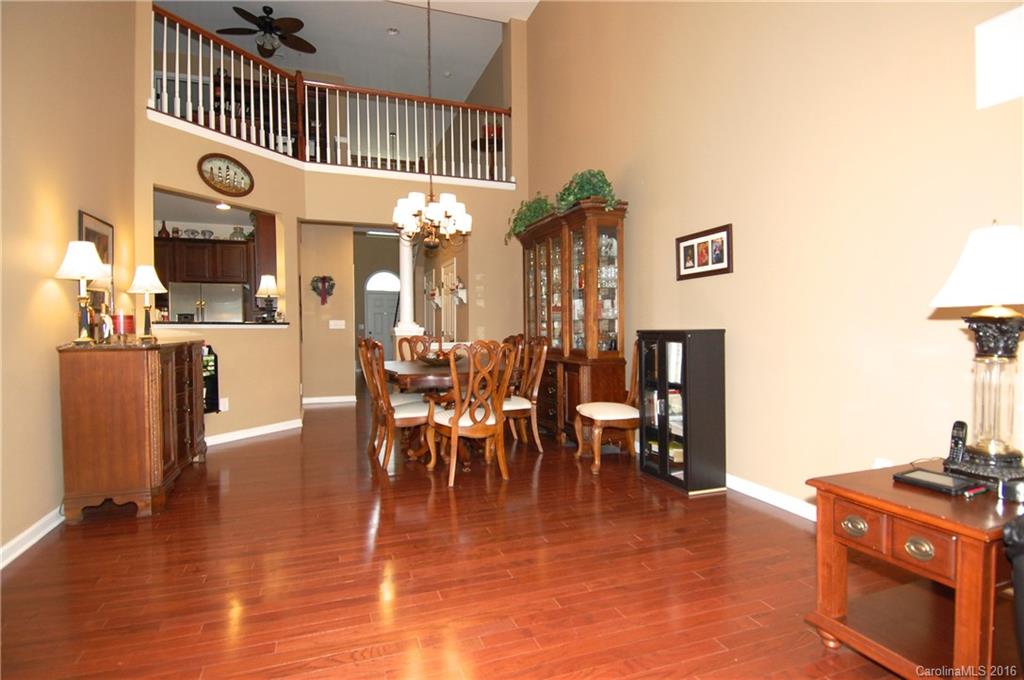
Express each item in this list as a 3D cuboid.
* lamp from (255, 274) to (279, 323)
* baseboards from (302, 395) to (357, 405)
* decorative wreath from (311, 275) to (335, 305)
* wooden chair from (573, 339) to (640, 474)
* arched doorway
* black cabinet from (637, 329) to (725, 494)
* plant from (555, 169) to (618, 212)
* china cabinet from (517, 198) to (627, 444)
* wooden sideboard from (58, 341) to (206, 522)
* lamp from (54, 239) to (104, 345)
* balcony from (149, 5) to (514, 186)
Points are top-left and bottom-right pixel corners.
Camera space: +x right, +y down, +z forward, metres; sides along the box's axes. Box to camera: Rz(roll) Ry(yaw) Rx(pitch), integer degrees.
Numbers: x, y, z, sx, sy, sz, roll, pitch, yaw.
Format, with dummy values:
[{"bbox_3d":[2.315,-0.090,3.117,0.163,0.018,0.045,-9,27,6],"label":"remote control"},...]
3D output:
[{"bbox_3d":[-2.699,-0.457,5.617,0.240,0.520,0.240,0,1,31],"label":"lamp"},{"bbox_3d":[-2.808,0.920,7.875,0.767,0.100,0.020,-1,1,-19],"label":"baseboards"},{"bbox_3d":[-2.887,-0.758,7.825,0.330,0.448,0.078,-1,1,-20],"label":"decorative wreath"},{"bbox_3d":[0.874,0.510,4.246,0.594,1.056,0.538,-1,1,-11],"label":"wooden chair"},{"bbox_3d":[-3.328,-0.476,13.400,0.996,2.711,0.160,-1,1,-19],"label":"arched doorway"},{"bbox_3d":[1.241,0.486,3.800,0.330,1.114,0.627,-1,1,-20],"label":"black cabinet"},{"bbox_3d":[0.662,-1.385,4.837,0.430,0.420,0.600,-1,1,-19],"label":"plant"},{"bbox_3d":[0.569,-0.122,5.341,0.493,2.285,1.658,-1,1,-20],"label":"china cabinet"},{"bbox_3d":[-2.586,0.539,3.635,0.475,1.005,1.340,-1,1,-19],"label":"wooden sideboard"},{"bbox_3d":[-2.581,-0.274,3.082,0.246,0.616,0.246,-1,1,-20],"label":"lamp"},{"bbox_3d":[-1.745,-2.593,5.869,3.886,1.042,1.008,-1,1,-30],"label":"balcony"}]

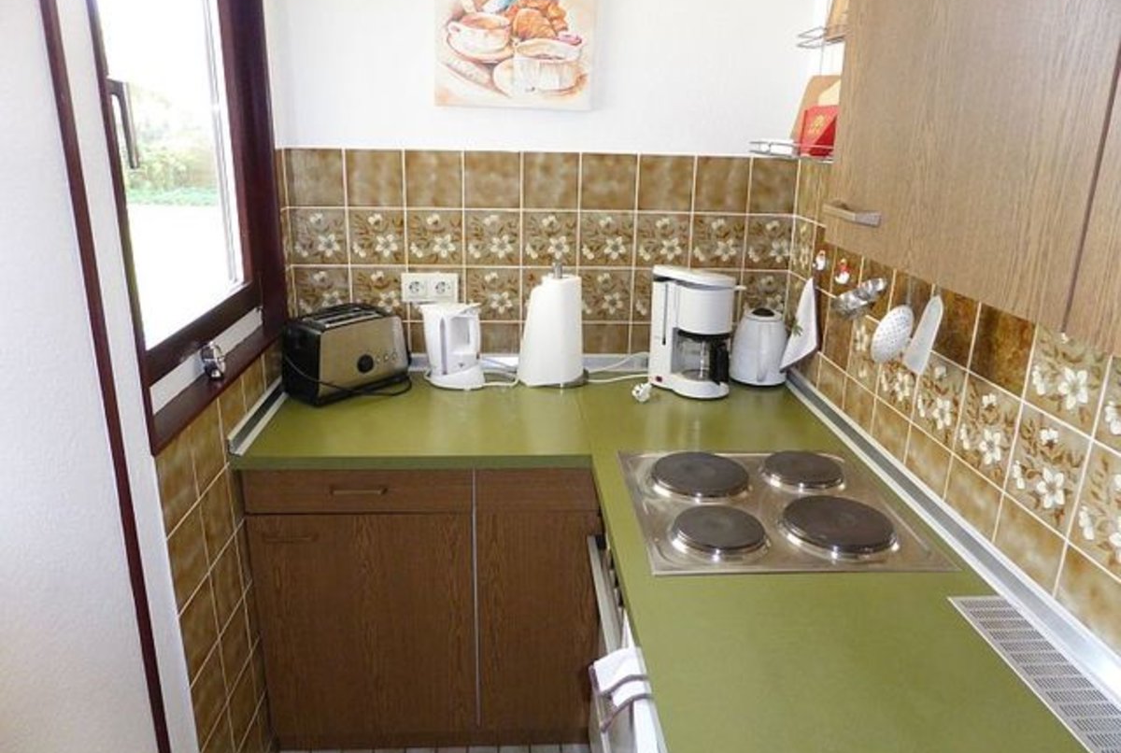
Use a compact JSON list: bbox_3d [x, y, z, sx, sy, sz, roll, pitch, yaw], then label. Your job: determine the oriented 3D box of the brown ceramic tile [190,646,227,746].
[{"bbox_3d":[-0.668,0.603,1.482,0.010,0.150,0.143,0,18,-4],"label":"brown ceramic tile"}]

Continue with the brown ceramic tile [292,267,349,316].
[{"bbox_3d":[-0.634,-0.222,2.087,0.149,0.149,0.010,0,18,-4],"label":"brown ceramic tile"}]

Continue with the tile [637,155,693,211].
[{"bbox_3d":[0.278,-0.507,2.049,0.149,0.149,0.010,0,18,-3],"label":"tile"}]

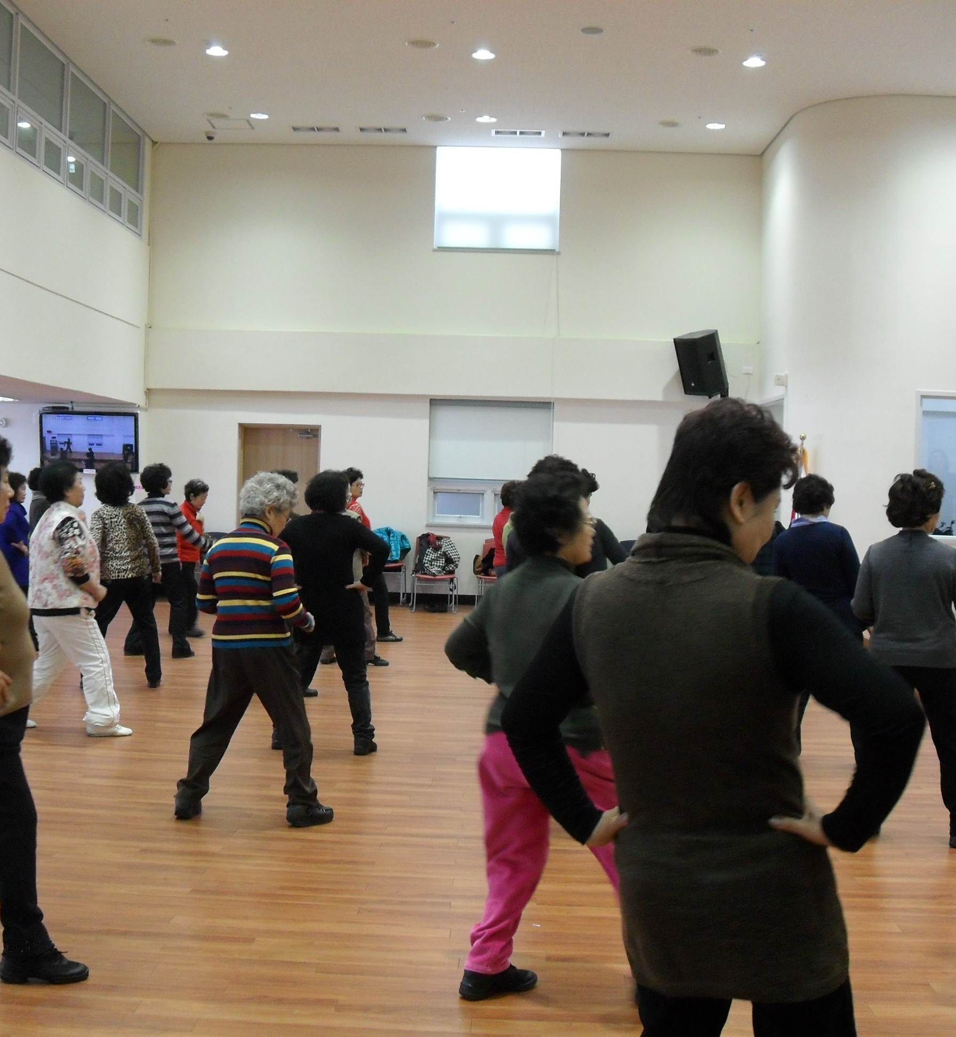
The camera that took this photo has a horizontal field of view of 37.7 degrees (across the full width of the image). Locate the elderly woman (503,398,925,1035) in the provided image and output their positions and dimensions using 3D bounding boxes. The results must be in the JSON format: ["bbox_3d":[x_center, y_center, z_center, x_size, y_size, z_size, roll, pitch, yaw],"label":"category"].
[{"bbox_3d":[0.395,0.591,2.330,0.700,1.575,0.420,2,1,15],"label":"elderly woman"}]

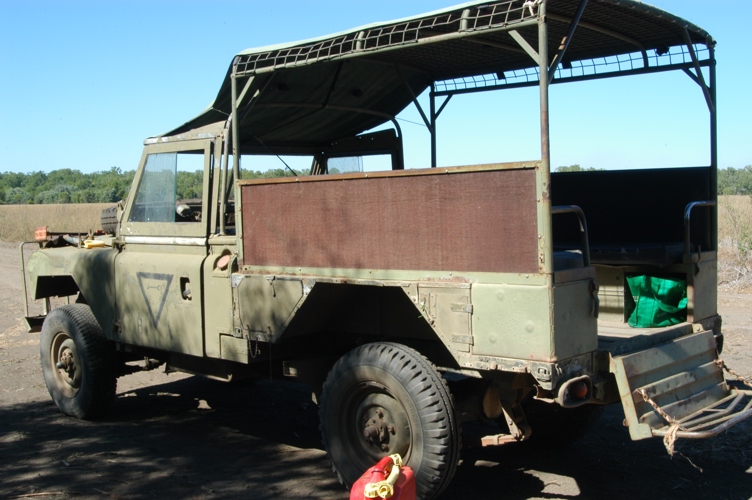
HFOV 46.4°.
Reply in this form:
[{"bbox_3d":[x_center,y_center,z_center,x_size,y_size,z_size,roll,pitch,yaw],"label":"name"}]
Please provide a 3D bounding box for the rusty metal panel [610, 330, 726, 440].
[{"bbox_3d":[1.362,0.577,3.981,0.061,0.323,1.050,-18,-9,40],"label":"rusty metal panel"}]

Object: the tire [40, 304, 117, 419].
[{"bbox_3d":[-2.069,0.765,6.113,0.778,0.778,0.202,2,4,41],"label":"tire"}]

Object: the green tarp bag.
[{"bbox_3d":[1.424,0.261,4.434,0.293,0.263,0.212,-1,3,-5],"label":"green tarp bag"}]

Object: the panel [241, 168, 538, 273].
[{"bbox_3d":[-0.029,-0.122,4.046,1.768,0.424,0.040,1,3,41],"label":"panel"}]

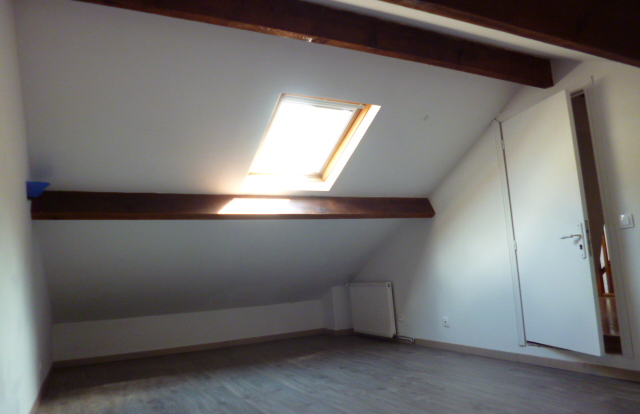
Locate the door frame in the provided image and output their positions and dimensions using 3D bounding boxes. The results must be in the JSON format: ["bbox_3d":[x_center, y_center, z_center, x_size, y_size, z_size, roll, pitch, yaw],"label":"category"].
[{"bbox_3d":[1.730,0.113,3.256,0.100,1.848,0.845,0,-9,-28],"label":"door frame"}]

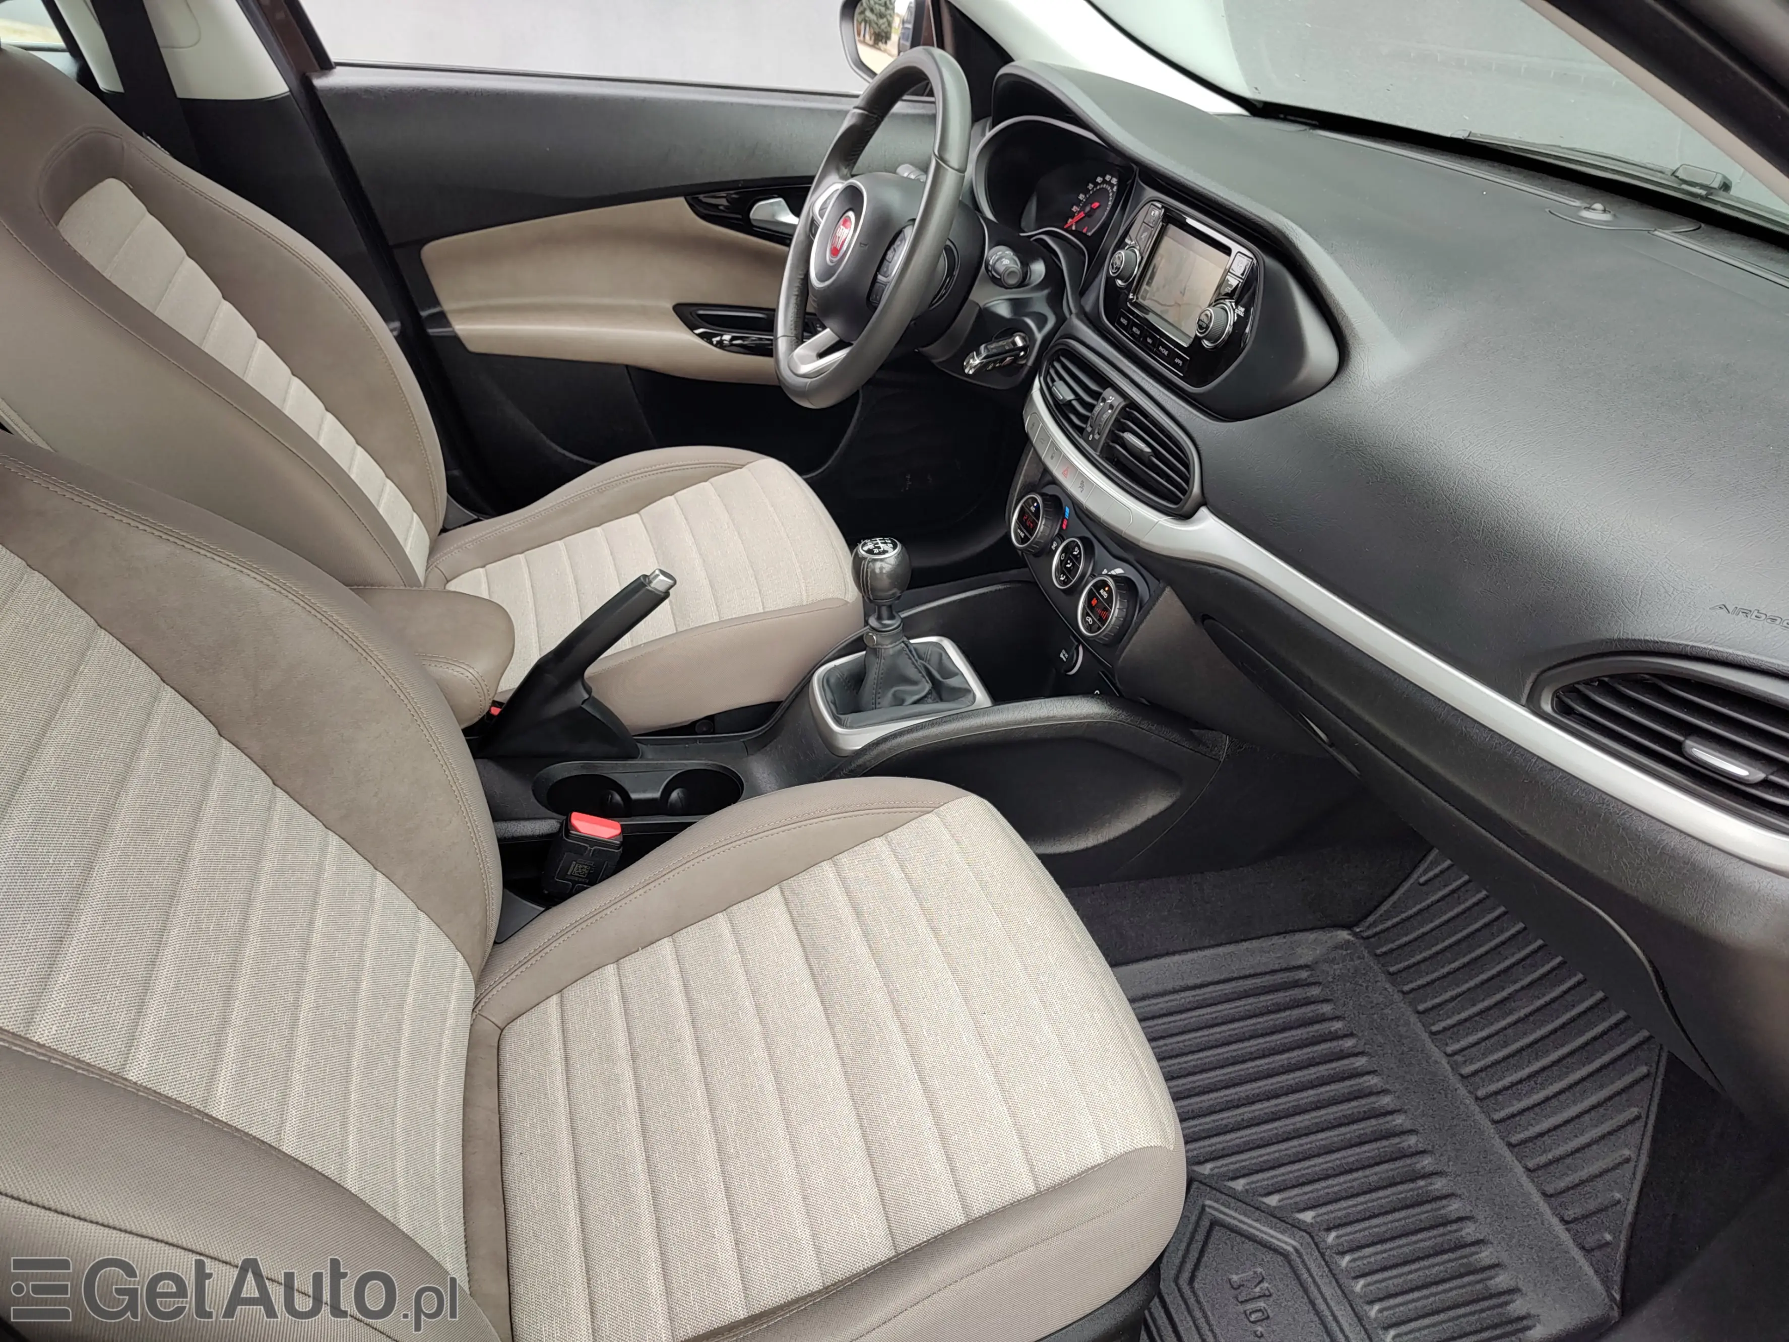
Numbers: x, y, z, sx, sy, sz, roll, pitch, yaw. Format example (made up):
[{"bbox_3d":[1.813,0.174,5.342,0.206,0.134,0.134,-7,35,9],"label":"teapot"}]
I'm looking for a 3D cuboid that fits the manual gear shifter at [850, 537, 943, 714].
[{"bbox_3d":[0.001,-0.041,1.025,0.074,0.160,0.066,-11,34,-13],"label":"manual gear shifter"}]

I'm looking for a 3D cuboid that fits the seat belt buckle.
[{"bbox_3d":[-0.234,0.145,0.890,0.044,0.077,0.027,14,25,-18],"label":"seat belt buckle"}]

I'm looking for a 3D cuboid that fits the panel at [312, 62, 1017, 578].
[{"bbox_3d":[-0.218,-0.465,1.548,0.870,0.610,0.130,-9,33,-14],"label":"panel"}]

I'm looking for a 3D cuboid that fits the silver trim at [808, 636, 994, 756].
[{"bbox_3d":[0.001,0.020,1.077,0.138,0.028,0.130,-13,34,-11],"label":"silver trim"}]

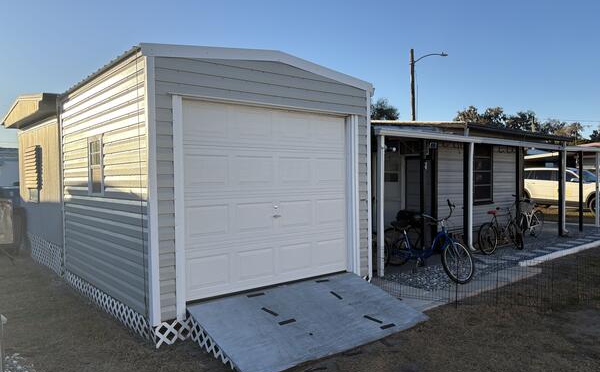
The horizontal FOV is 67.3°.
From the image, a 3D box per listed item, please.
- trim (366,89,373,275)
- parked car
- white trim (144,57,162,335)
[{"bbox_3d":[0.949,-0.004,6.264,0.081,2.542,0.081,-2,1,-39],"label":"trim"},{"bbox_3d":[10.080,0.227,17.120,1.970,1.770,4.900,-2,1,-37],"label":"parked car"},{"bbox_3d":[-1.411,0.055,4.323,0.081,2.555,0.081,-2,1,-39],"label":"white trim"}]

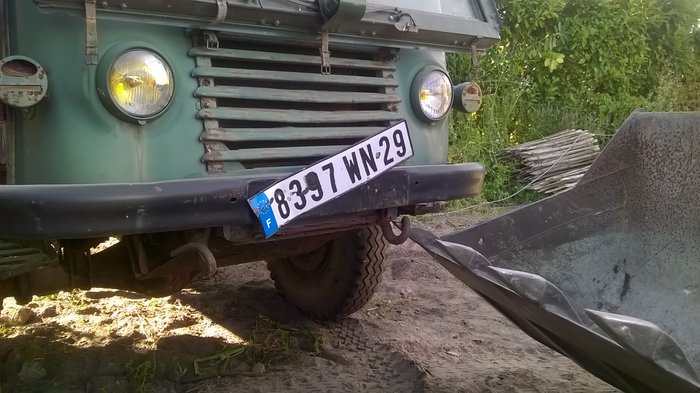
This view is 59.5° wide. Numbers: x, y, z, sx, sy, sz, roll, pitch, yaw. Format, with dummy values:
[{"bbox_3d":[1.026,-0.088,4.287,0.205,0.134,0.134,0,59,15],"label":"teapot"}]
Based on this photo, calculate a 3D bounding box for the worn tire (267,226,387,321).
[{"bbox_3d":[-0.160,0.172,3.070,0.220,0.876,0.876,-6,8,-39],"label":"worn tire"}]

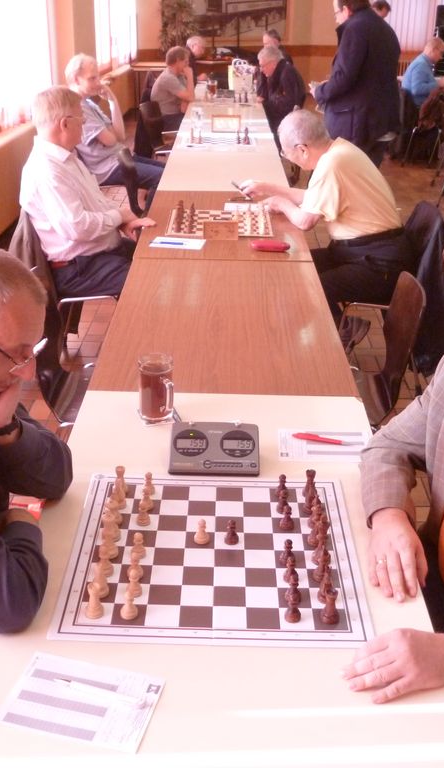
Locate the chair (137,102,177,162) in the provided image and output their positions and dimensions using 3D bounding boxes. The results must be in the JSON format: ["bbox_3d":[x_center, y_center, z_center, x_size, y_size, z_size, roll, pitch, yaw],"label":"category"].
[{"bbox_3d":[-0.554,-2.065,7.405,0.540,0.830,0.470,2,25,0],"label":"chair"}]

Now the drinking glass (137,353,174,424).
[{"bbox_3d":[-0.153,0.013,1.987,0.085,0.160,0.110,-15,30,-32],"label":"drinking glass"}]

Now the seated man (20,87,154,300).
[{"bbox_3d":[-0.592,-0.693,3.875,0.660,1.310,0.540,0,25,-3],"label":"seated man"}]

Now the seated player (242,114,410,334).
[{"bbox_3d":[0.493,-0.634,3.891,0.860,1.240,0.520,1,25,0],"label":"seated player"}]

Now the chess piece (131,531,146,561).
[{"bbox_3d":[-0.153,0.295,1.517,0.028,0.045,0.028,2,25,0],"label":"chess piece"}]

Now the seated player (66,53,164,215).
[{"bbox_3d":[-0.681,-1.615,5.848,0.820,1.320,0.540,4,25,6],"label":"seated player"}]

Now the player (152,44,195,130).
[{"bbox_3d":[-0.476,-2.763,8.426,0.660,1.240,0.500,2,25,0],"label":"player"}]

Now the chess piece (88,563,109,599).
[{"bbox_3d":[-0.209,0.331,1.414,0.033,0.065,0.032,1,25,0],"label":"chess piece"}]

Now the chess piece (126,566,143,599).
[{"bbox_3d":[-0.150,0.340,1.421,0.028,0.044,0.028,2,25,0],"label":"chess piece"}]

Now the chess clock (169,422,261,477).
[{"bbox_3d":[-0.015,0.145,1.827,0.195,0.061,0.122,2,25,0],"label":"chess clock"}]

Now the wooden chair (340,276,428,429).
[{"bbox_3d":[0.410,0.055,2.878,0.520,0.840,0.460,1,25,0],"label":"wooden chair"}]

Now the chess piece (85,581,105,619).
[{"bbox_3d":[-0.211,0.357,1.369,0.031,0.054,0.031,2,25,0],"label":"chess piece"}]

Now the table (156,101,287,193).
[{"bbox_3d":[0.021,-1.536,6.398,0.710,0.745,4.050,2,25,0],"label":"table"}]

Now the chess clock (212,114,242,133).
[{"bbox_3d":[0.036,-2.015,6.412,0.212,0.123,0.060,2,25,0],"label":"chess clock"}]

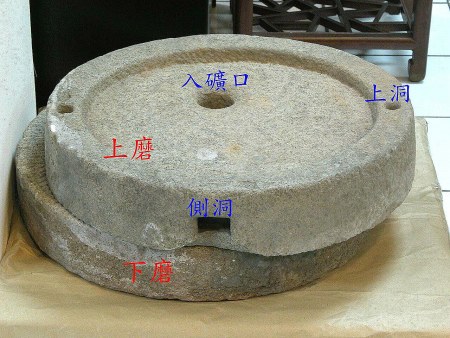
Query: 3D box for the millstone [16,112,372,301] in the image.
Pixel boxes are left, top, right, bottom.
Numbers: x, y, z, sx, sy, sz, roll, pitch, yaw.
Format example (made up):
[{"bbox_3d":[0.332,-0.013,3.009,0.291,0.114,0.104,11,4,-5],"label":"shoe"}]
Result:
[{"bbox_3d":[-0.036,0.006,2.250,0.590,0.092,0.590,0,30,0],"label":"millstone"}]

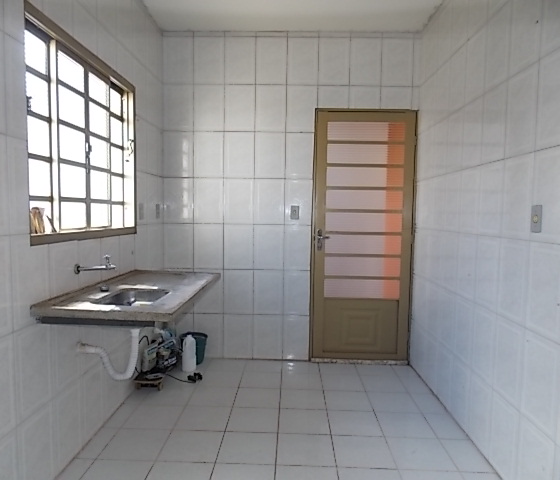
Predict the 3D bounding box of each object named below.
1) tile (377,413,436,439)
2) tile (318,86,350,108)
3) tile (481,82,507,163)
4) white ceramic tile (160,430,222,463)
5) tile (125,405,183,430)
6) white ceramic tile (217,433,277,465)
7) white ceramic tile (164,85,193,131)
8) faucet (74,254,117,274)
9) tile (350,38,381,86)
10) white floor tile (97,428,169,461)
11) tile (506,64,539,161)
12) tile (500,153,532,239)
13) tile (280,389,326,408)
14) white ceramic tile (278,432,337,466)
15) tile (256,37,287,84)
[{"bbox_3d":[0.756,1.125,2.582,0.302,0.010,0.306,1,4,2],"label":"tile"},{"bbox_3d":[0.447,-1.177,3.533,0.257,0.199,0.010,1,4,2],"label":"tile"},{"bbox_3d":[1.132,-0.609,2.247,0.010,0.391,0.264,1,4,1],"label":"tile"},{"bbox_3d":[-0.471,1.122,2.309,0.302,0.010,0.306,1,4,2],"label":"white ceramic tile"},{"bbox_3d":[-0.770,1.094,2.625,0.302,0.010,0.305,1,4,2],"label":"tile"},{"bbox_3d":[-0.173,1.142,2.334,0.309,0.010,0.315,1,4,1],"label":"white ceramic tile"},{"bbox_3d":[-0.860,-1.123,3.607,0.261,0.391,0.010,1,4,1],"label":"white ceramic tile"},{"bbox_3d":[-0.927,0.128,2.150,0.205,0.105,0.055,1,4,2],"label":"faucet"},{"bbox_3d":[0.719,-1.494,3.571,0.264,0.394,0.010,1,4,2],"label":"tile"},{"bbox_3d":[-0.803,1.152,2.390,0.315,0.010,0.320,1,4,2],"label":"white floor tile"},{"bbox_3d":[1.137,-0.596,1.998,0.010,0.394,0.264,1,4,1],"label":"tile"},{"bbox_3d":[1.131,-0.203,2.023,0.010,0.394,0.264,1,4,1],"label":"tile"},{"bbox_3d":[0.156,1.094,2.908,0.302,0.010,0.306,1,4,2],"label":"tile"},{"bbox_3d":[0.138,1.133,2.291,0.302,0.010,0.306,1,4,2],"label":"white ceramic tile"},{"bbox_3d":[-0.070,-1.498,3.562,0.261,0.391,0.010,1,4,1],"label":"tile"}]

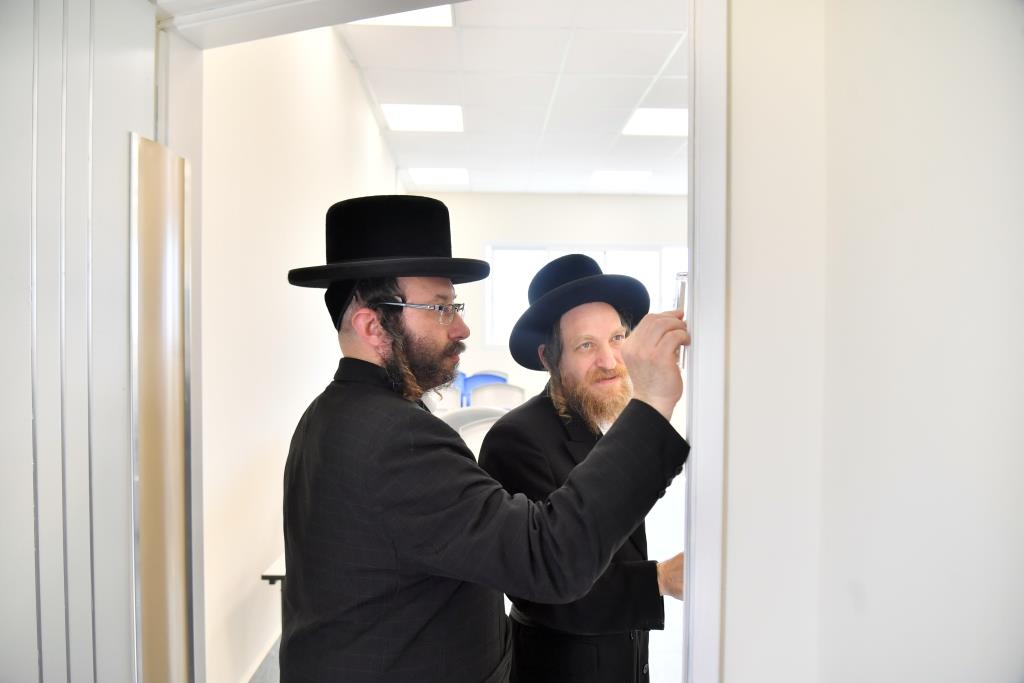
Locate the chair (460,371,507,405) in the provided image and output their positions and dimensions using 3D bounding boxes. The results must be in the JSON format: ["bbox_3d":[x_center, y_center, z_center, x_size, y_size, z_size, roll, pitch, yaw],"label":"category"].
[{"bbox_3d":[-0.240,0.690,6.250,0.440,0.780,0.490,0,0,-2],"label":"chair"}]

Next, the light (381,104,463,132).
[{"bbox_3d":[-0.640,-1.646,5.021,0.590,0.060,0.590,0,0,-2],"label":"light"}]

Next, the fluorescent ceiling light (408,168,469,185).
[{"bbox_3d":[-0.709,-1.653,6.820,0.590,0.060,0.590,0,0,-2],"label":"fluorescent ceiling light"}]

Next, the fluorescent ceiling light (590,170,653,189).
[{"bbox_3d":[1.090,-1.640,6.889,0.590,0.060,0.590,0,0,-2],"label":"fluorescent ceiling light"}]

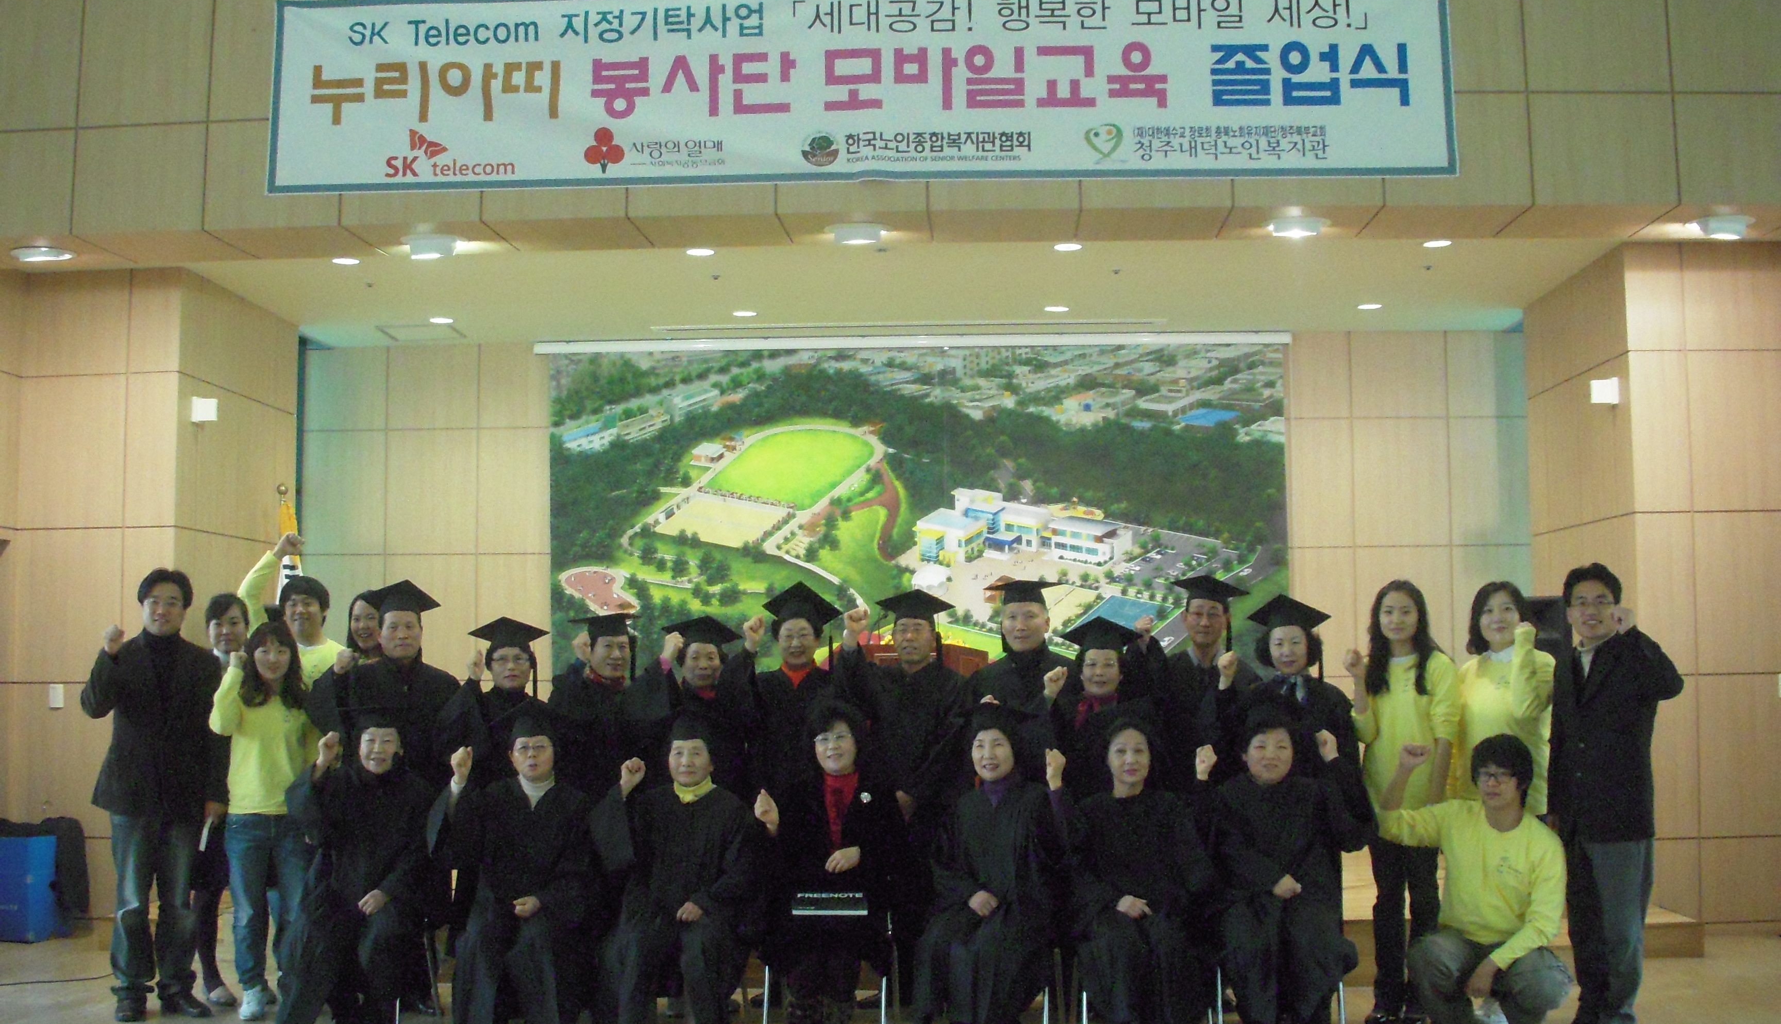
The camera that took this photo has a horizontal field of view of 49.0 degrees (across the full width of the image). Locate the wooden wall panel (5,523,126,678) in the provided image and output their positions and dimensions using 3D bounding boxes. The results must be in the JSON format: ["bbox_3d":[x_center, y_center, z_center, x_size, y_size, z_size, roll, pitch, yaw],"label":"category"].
[{"bbox_3d":[-4.103,0.466,9.781,0.600,0.800,0.040,-1,-4,3],"label":"wooden wall panel"}]

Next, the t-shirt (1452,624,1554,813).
[{"bbox_3d":[2.290,0.772,7.306,0.400,0.710,0.270,-1,-4,9],"label":"t-shirt"}]

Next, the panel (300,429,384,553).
[{"bbox_3d":[-3.487,-0.124,12.450,0.600,0.805,0.040,-1,-4,3],"label":"panel"}]

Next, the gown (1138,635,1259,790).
[{"bbox_3d":[1.242,1.071,7.879,0.550,1.130,0.400,-1,-4,3],"label":"gown"}]

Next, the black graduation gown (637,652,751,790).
[{"bbox_3d":[-0.758,1.115,7.797,0.530,1.120,0.400,0,-4,-1],"label":"black graduation gown"}]

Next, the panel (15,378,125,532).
[{"bbox_3d":[-4.373,-0.319,10.461,0.655,0.850,0.030,-1,-4,3],"label":"panel"}]

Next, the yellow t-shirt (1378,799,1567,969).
[{"bbox_3d":[2.077,1.328,6.974,0.660,0.600,0.380,-1,-4,9],"label":"yellow t-shirt"}]

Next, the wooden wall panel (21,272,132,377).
[{"bbox_3d":[-4.115,-0.958,9.893,0.600,0.550,0.040,-1,-4,3],"label":"wooden wall panel"}]

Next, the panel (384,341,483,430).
[{"bbox_3d":[-2.891,-0.792,12.366,0.610,0.520,0.040,-1,-4,3],"label":"panel"}]

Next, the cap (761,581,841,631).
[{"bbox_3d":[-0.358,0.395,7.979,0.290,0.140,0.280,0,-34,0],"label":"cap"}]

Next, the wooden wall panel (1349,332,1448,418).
[{"bbox_3d":[3.144,-0.849,12.104,0.605,0.550,0.040,-1,-4,3],"label":"wooden wall panel"}]

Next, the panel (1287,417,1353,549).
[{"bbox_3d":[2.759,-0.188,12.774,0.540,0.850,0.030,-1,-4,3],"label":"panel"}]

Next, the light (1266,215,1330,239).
[{"bbox_3d":[1.794,-1.233,8.638,0.260,0.080,0.260,-1,-4,3],"label":"light"}]

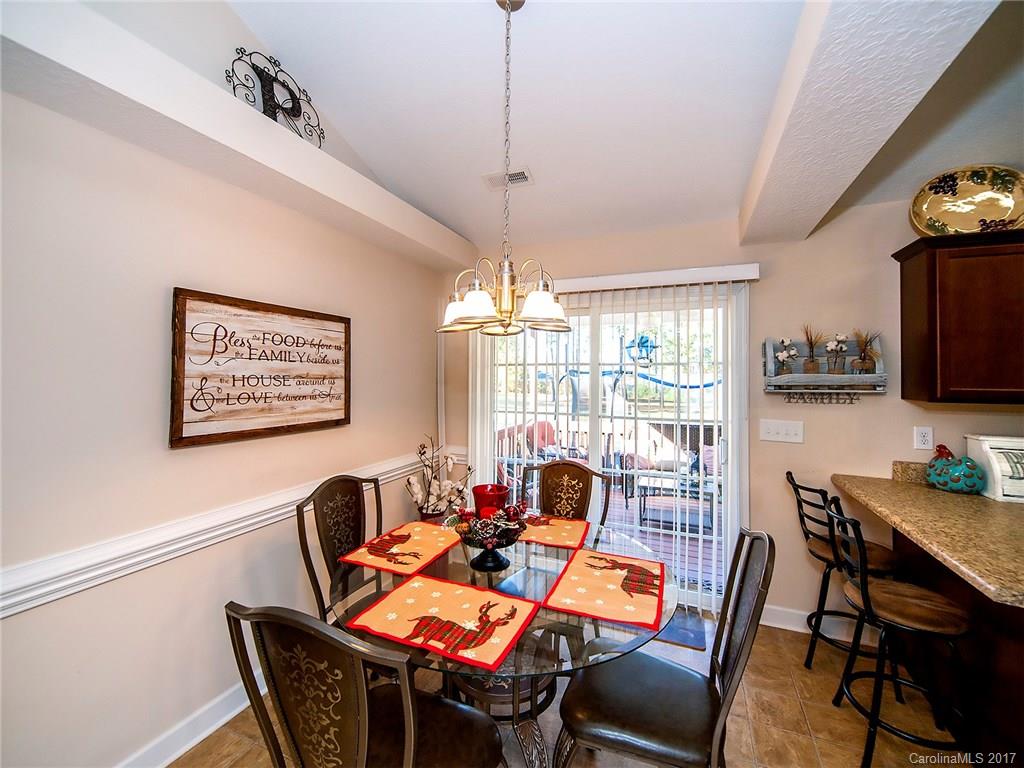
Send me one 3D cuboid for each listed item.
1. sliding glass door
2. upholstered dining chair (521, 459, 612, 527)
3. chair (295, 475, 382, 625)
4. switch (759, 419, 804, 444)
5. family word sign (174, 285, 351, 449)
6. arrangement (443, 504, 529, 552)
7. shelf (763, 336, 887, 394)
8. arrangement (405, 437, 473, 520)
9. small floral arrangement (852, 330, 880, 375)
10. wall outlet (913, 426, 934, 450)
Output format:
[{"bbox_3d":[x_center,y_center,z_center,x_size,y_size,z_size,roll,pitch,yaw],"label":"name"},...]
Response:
[{"bbox_3d":[0.544,0.387,2.828,1.870,1.990,0.100,0,1,23],"label":"sliding glass door"},{"bbox_3d":[0.165,0.921,1.993,0.500,1.030,0.570,0,1,28],"label":"upholstered dining chair"},{"bbox_3d":[-0.527,0.922,1.780,0.570,1.030,0.500,0,1,23],"label":"chair"},{"bbox_3d":[1.551,0.273,2.383,0.213,0.122,0.012,0,1,23],"label":"switch"},{"bbox_3d":[-1.119,-0.067,1.996,0.035,0.617,0.900,0,1,23],"label":"family word sign"},{"bbox_3d":[-0.093,0.539,1.577,0.280,0.145,0.260,0,1,0],"label":"arrangement"},{"bbox_3d":[1.693,-0.104,2.263,0.540,0.310,0.110,0,1,23],"label":"shelf"},{"bbox_3d":[-0.485,0.624,2.735,0.420,0.530,0.380,-1,1,-22],"label":"arrangement"},{"bbox_3d":[1.859,-0.155,2.181,0.140,0.260,0.110,0,1,23],"label":"small floral arrangement"},{"bbox_3d":[2.131,0.282,2.140,0.074,0.118,0.010,0,1,23],"label":"wall outlet"}]

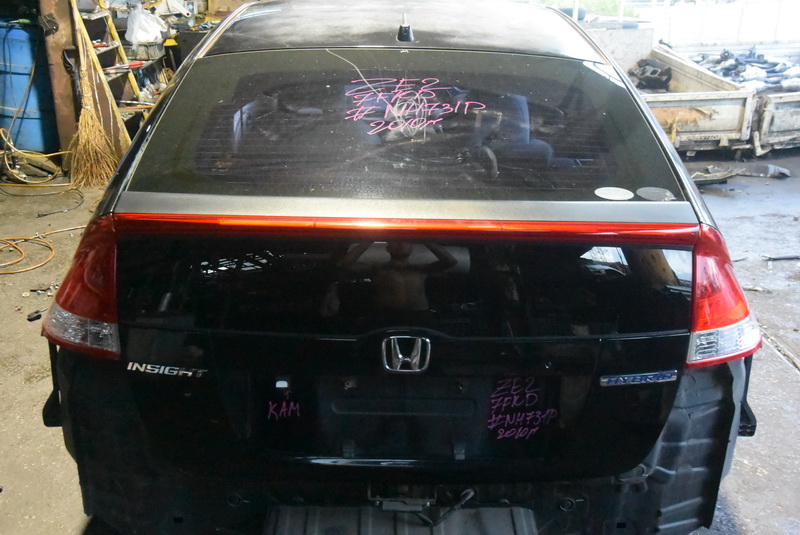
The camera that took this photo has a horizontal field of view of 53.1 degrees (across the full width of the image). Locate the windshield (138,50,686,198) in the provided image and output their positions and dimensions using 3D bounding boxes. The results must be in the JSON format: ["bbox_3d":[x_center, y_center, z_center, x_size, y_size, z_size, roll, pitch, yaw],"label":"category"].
[{"bbox_3d":[0.019,-0.344,1.853,1.141,0.055,0.722,1,39,0],"label":"windshield"}]

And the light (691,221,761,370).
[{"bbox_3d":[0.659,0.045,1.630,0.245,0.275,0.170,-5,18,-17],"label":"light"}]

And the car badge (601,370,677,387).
[{"bbox_3d":[0.459,0.210,1.530,0.160,0.024,0.011,-2,13,-12],"label":"car badge"}]

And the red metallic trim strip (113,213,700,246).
[{"bbox_3d":[0.013,-0.069,1.541,1.165,0.062,0.100,1,17,0],"label":"red metallic trim strip"}]

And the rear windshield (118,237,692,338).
[{"bbox_3d":[0.009,0.037,1.535,1.135,0.195,0.091,1,2,0],"label":"rear windshield"}]

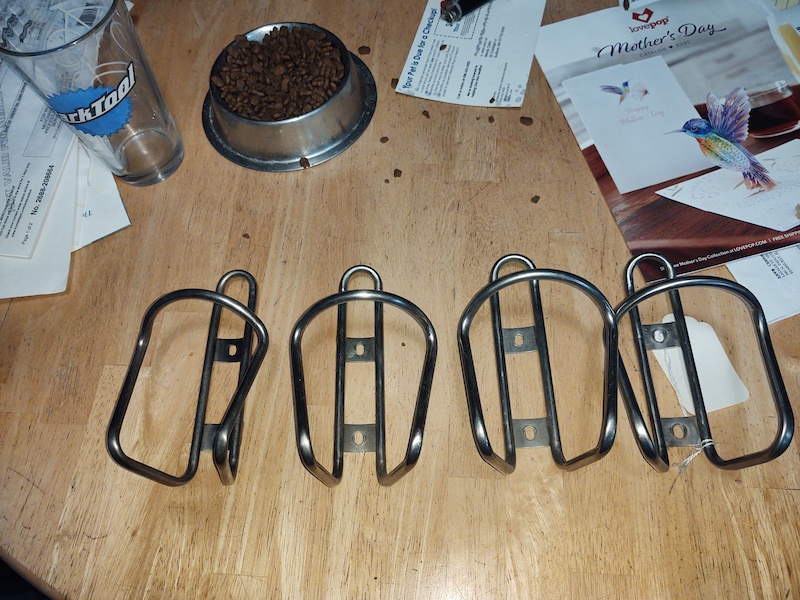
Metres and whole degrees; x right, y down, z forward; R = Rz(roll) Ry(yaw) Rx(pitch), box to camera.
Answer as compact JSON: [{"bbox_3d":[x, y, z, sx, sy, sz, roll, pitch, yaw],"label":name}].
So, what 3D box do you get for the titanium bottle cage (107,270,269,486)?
[{"bbox_3d":[-0.122,0.034,0.393,0.090,0.084,0.152,-1,62,8],"label":"titanium bottle cage"}]

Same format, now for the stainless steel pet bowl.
[{"bbox_3d":[-0.096,-0.179,0.523,0.151,0.040,0.151,-2,63,4],"label":"stainless steel pet bowl"}]

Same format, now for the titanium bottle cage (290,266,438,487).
[{"bbox_3d":[-0.024,0.033,0.386,0.090,0.084,0.152,1,65,-4],"label":"titanium bottle cage"}]

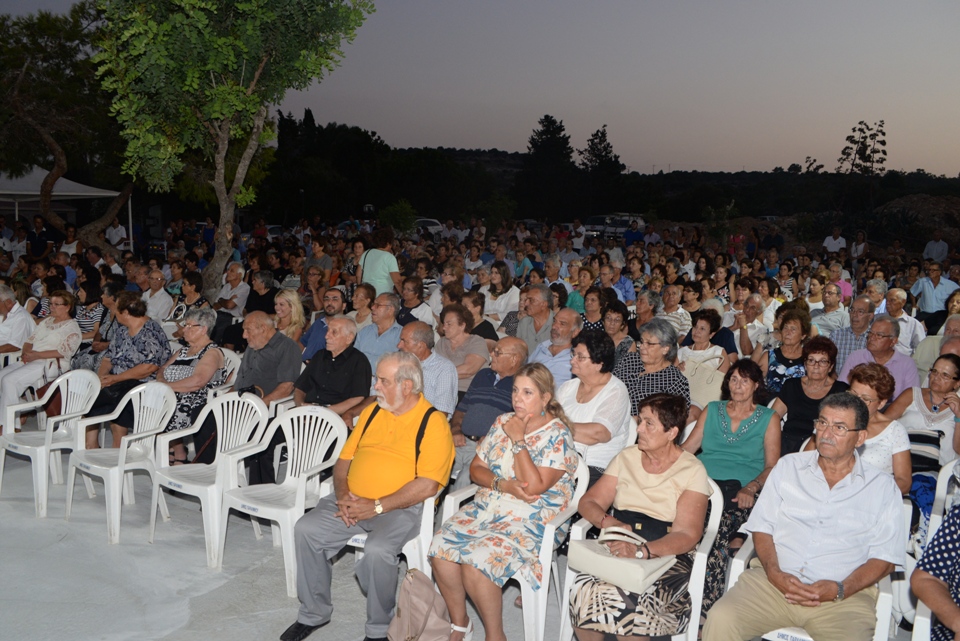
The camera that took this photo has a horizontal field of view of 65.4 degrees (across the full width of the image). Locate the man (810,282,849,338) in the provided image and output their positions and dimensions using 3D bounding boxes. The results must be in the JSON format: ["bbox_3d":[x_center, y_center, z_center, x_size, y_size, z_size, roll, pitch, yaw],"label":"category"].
[{"bbox_3d":[2.855,0.319,6.207,0.550,1.218,0.780,5,10,30],"label":"man"}]

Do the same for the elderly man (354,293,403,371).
[{"bbox_3d":[-0.777,0.385,5.827,0.540,1.200,0.750,6,12,32],"label":"elderly man"}]

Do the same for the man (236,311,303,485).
[{"bbox_3d":[-1.455,0.531,5.069,0.560,1.190,0.750,5,12,29],"label":"man"}]

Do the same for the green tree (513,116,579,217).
[{"bbox_3d":[5.340,-11.970,60.000,5.400,9.200,5.400,1,9,0],"label":"green tree"}]

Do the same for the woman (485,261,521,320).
[{"bbox_3d":[0.113,0.036,8.145,0.500,1.331,0.770,6,11,33],"label":"woman"}]

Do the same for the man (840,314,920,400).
[{"bbox_3d":[2.504,0.613,4.752,0.580,1.252,0.770,6,10,34],"label":"man"}]

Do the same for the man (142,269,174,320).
[{"bbox_3d":[-3.147,0.176,6.957,0.540,1.270,0.780,5,10,28],"label":"man"}]

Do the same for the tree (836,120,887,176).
[{"bbox_3d":[25.535,-10.843,50.000,3.200,5.300,2.600,5,11,27],"label":"tree"}]

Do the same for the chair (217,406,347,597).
[{"bbox_3d":[-1.081,0.947,4.115,0.580,0.850,0.530,5,11,29],"label":"chair"}]

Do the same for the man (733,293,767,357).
[{"bbox_3d":[2.114,0.427,5.943,0.520,1.260,0.770,6,10,32],"label":"man"}]

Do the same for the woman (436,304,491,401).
[{"bbox_3d":[-0.257,0.510,5.357,0.520,1.225,0.770,6,10,34],"label":"woman"}]

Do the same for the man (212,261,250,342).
[{"bbox_3d":[-2.760,-0.024,8.168,0.520,1.220,0.750,6,12,32],"label":"man"}]

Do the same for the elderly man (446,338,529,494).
[{"bbox_3d":[0.042,0.698,3.919,0.560,1.184,0.820,7,11,36],"label":"elderly man"}]

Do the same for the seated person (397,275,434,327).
[{"bbox_3d":[-0.733,0.271,6.415,0.530,1.249,0.780,6,11,33],"label":"seated person"}]

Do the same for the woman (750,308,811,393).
[{"bbox_3d":[2.014,0.580,5.037,0.520,1.272,0.780,6,11,32],"label":"woman"}]

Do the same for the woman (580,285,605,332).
[{"bbox_3d":[0.906,0.344,6.535,0.500,1.250,0.760,6,11,32],"label":"woman"}]

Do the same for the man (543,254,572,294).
[{"bbox_3d":[0.779,-0.096,8.313,0.520,1.250,0.750,6,12,32],"label":"man"}]

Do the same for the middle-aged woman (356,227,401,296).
[{"bbox_3d":[-1.133,-0.285,8.581,0.520,1.560,0.400,2,10,11],"label":"middle-aged woman"}]

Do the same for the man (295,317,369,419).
[{"bbox_3d":[-1.014,0.628,4.795,0.540,1.257,0.800,6,11,32],"label":"man"}]

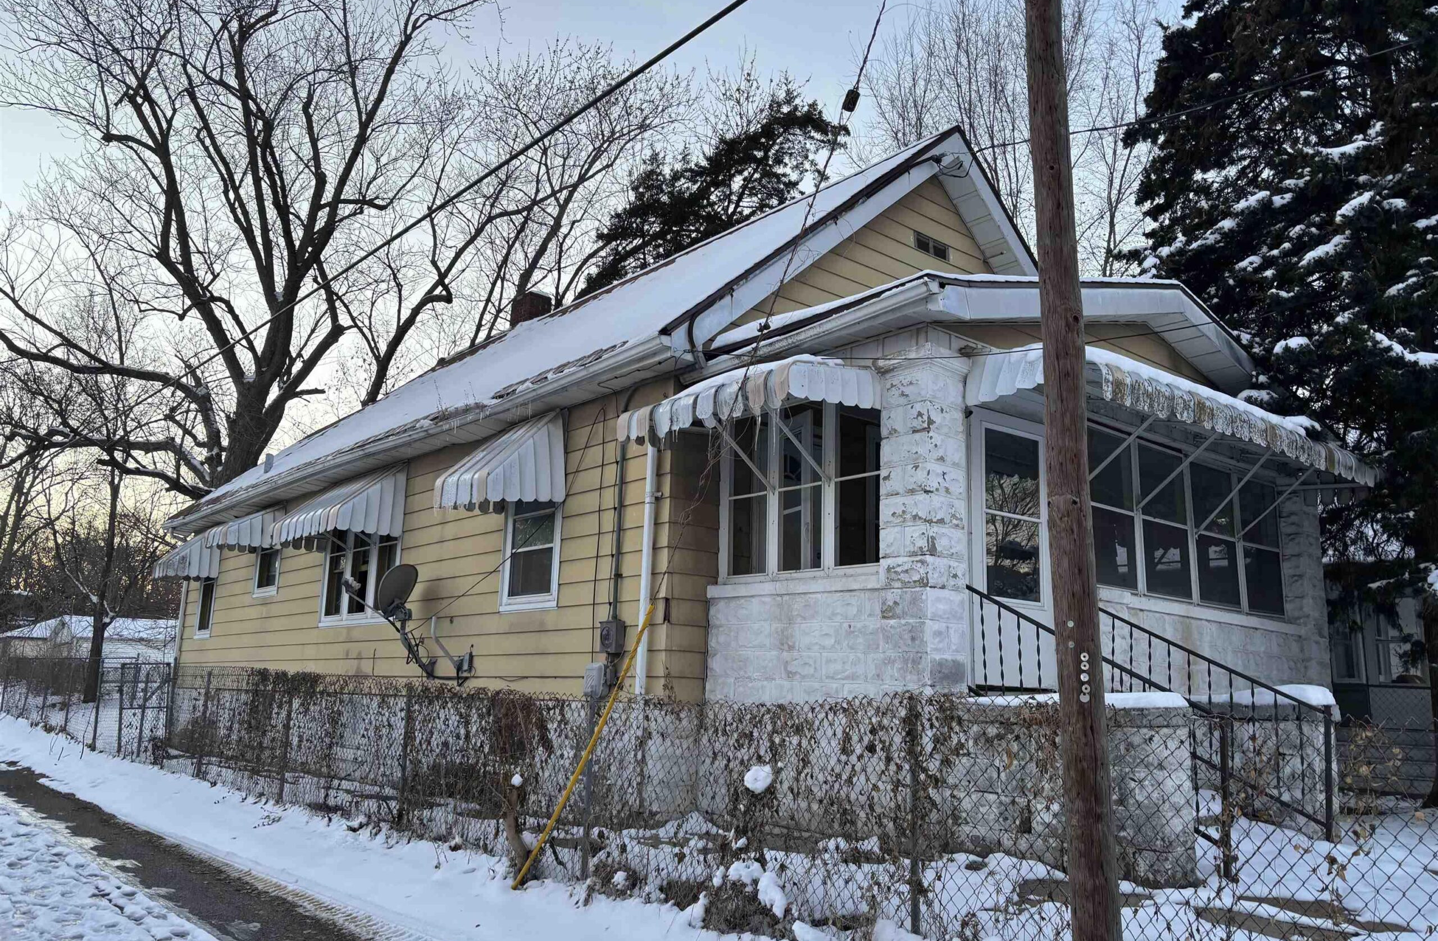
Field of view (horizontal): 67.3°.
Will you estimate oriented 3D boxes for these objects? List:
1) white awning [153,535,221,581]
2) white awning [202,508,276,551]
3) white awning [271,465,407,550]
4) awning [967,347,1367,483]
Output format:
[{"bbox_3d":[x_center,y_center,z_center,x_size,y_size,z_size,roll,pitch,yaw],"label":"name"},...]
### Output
[{"bbox_3d":[-8.594,1.349,17.488,0.750,0.830,0.920,11,-15,-39],"label":"white awning"},{"bbox_3d":[-6.769,0.825,15.419,0.740,0.660,1.090,11,-15,-39],"label":"white awning"},{"bbox_3d":[-4.565,0.415,12.848,0.750,0.880,2.270,11,-15,-39],"label":"white awning"},{"bbox_3d":[3.985,-0.281,8.917,5.480,0.400,0.730,11,-15,-39],"label":"awning"}]

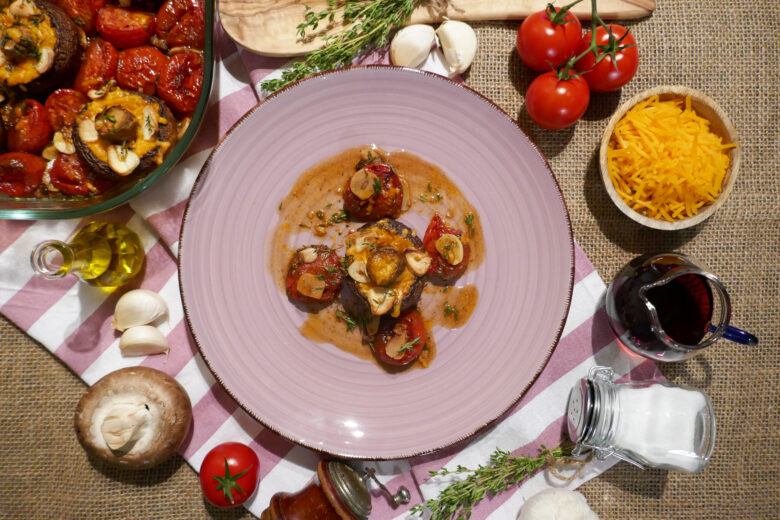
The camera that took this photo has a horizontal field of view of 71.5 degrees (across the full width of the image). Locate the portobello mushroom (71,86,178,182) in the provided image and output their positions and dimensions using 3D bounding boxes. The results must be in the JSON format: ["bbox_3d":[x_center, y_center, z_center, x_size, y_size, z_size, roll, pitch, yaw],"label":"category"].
[{"bbox_3d":[-0.176,-0.085,0.367,0.063,0.039,0.062,0,90,0],"label":"portobello mushroom"}]

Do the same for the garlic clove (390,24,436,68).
[{"bbox_3d":[0.016,-0.149,0.381,0.028,0.025,0.037,41,90,0],"label":"garlic clove"}]

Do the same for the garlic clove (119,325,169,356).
[{"bbox_3d":[-0.172,0.057,0.380,0.033,0.019,0.021,2,89,0],"label":"garlic clove"}]

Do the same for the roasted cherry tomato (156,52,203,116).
[{"bbox_3d":[-0.142,-0.122,0.371,0.034,0.029,0.041,0,89,0],"label":"roasted cherry tomato"}]

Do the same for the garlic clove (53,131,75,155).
[{"bbox_3d":[-0.214,-0.077,0.356,0.011,0.006,0.017,-38,89,-1],"label":"garlic clove"}]

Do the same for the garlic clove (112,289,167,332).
[{"bbox_3d":[-0.173,0.035,0.377,0.035,0.024,0.027,-11,89,0],"label":"garlic clove"}]

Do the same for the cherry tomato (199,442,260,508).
[{"bbox_3d":[-0.109,0.147,0.369,0.041,0.039,0.041,0,89,0],"label":"cherry tomato"}]

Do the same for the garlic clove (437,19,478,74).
[{"bbox_3d":[0.047,-0.150,0.382,0.026,0.024,0.037,-6,89,0],"label":"garlic clove"}]

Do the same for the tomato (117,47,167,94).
[{"bbox_3d":[-0.168,-0.129,0.370,0.034,0.029,0.032,0,90,0],"label":"tomato"}]

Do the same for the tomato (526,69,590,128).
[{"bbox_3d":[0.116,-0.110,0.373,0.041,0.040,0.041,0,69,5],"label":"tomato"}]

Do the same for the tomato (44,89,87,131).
[{"bbox_3d":[-0.220,-0.101,0.371,0.031,0.028,0.031,0,90,0],"label":"tomato"}]

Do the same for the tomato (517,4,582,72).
[{"bbox_3d":[0.110,-0.152,0.373,0.042,0.040,0.042,-1,68,2],"label":"tomato"}]

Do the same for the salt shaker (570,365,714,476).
[{"bbox_3d":[0.168,0.110,0.366,0.087,0.057,0.061,9,90,3],"label":"salt shaker"}]

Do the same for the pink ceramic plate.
[{"bbox_3d":[-0.009,0.002,0.382,0.270,0.025,0.270,0,90,0],"label":"pink ceramic plate"}]

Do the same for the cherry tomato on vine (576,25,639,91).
[{"bbox_3d":[0.149,-0.139,0.372,0.043,0.042,0.043,0,85,3],"label":"cherry tomato on vine"}]

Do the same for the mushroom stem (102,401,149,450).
[{"bbox_3d":[-0.176,0.111,0.360,0.025,0.025,0.025,0,90,0],"label":"mushroom stem"}]

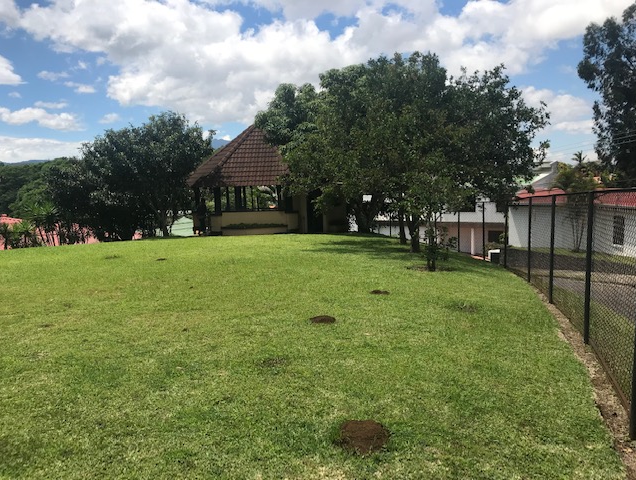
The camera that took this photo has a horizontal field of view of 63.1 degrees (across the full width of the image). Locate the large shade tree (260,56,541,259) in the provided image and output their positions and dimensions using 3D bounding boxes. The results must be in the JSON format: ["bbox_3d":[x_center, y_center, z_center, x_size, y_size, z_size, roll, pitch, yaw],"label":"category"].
[{"bbox_3d":[3.020,-3.020,18.500,10.400,7.400,8.500,0,5,0],"label":"large shade tree"}]

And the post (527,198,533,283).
[{"bbox_3d":[4.341,0.010,10.600,0.060,1.720,0.060,0,5,0],"label":"post"}]

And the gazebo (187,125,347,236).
[{"bbox_3d":[-2.537,-2.881,25.500,7.700,5.600,7.000,0,5,0],"label":"gazebo"}]

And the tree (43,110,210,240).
[{"bbox_3d":[-9.831,-3.260,27.000,8.700,6.800,7.200,0,5,0],"label":"tree"}]

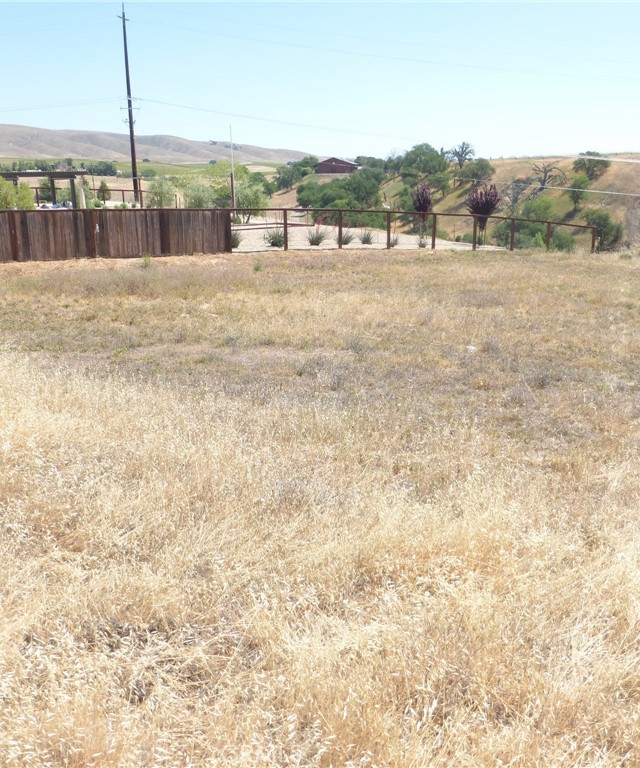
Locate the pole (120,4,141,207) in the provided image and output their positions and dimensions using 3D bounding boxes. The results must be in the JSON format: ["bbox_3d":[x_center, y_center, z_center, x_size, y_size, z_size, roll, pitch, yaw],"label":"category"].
[{"bbox_3d":[-14.786,-21.468,55.253,1.300,14.700,0.500,0,16,0],"label":"pole"}]

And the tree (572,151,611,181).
[{"bbox_3d":[65.808,-52.942,172.095,9.630,6.950,8.500,0,16,0],"label":"tree"}]

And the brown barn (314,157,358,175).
[{"bbox_3d":[5.444,-72.001,234.257,15.180,5.210,16.000,2,16,8],"label":"brown barn"}]

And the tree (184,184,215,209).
[{"bbox_3d":[-7.872,-11.792,46.000,2.073,2.465,2.073,-3,15,-9],"label":"tree"}]

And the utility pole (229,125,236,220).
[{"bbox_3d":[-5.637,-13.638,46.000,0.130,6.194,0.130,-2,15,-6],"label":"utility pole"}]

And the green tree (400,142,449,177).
[{"bbox_3d":[25.021,-53.754,170.000,11.493,7.942,10.918,1,15,8],"label":"green tree"}]

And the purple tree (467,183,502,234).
[{"bbox_3d":[8.457,-8.817,36.500,1.748,3.009,1.748,3,16,12],"label":"purple tree"}]

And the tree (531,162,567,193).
[{"bbox_3d":[48.275,-43.415,150.000,7.606,6.596,6.085,4,16,17],"label":"tree"}]

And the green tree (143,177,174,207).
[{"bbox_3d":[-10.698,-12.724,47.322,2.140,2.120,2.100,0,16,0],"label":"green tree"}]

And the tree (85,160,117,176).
[{"bbox_3d":[-100.604,-98.760,325.417,15.320,7.020,11.000,0,16,0],"label":"tree"}]

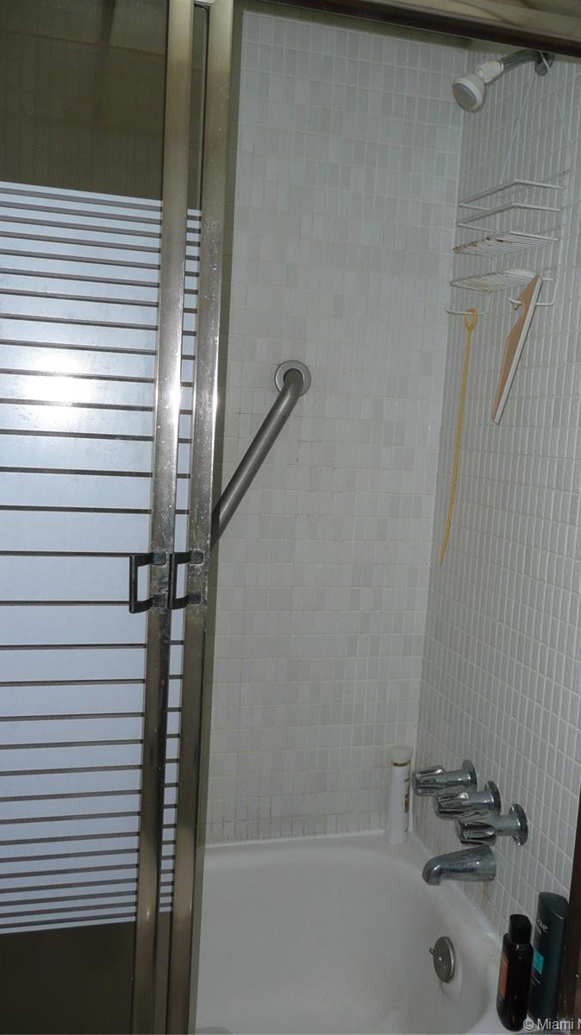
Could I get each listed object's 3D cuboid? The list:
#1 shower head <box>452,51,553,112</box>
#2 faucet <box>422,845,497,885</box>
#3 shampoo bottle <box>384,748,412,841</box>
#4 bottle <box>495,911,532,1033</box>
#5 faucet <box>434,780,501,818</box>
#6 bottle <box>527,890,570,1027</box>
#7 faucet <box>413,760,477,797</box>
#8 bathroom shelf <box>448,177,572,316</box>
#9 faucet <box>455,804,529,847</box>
[{"bbox_3d":[0.367,-0.775,1.467,0.175,0.138,0.077,2,6,-14],"label":"shower head"},{"bbox_3d":[0.317,0.663,1.594,0.133,0.070,0.057,2,6,-14],"label":"faucet"},{"bbox_3d":[0.249,0.635,1.916,0.056,0.211,0.057,3,6,0],"label":"shampoo bottle"},{"bbox_3d":[0.361,0.725,1.344,0.039,0.166,0.061,2,6,-14],"label":"bottle"},{"bbox_3d":[0.333,0.538,1.585,0.113,0.066,0.065,2,6,-14],"label":"faucet"},{"bbox_3d":[0.418,0.715,1.366,0.042,0.188,0.070,2,6,-14],"label":"bottle"},{"bbox_3d":[0.307,0.523,1.677,0.118,0.066,0.065,2,6,-14],"label":"faucet"},{"bbox_3d":[0.382,-0.490,1.512,0.098,0.228,0.246,2,6,-14],"label":"bathroom shelf"},{"bbox_3d":[0.356,0.553,1.490,0.115,0.066,0.065,2,6,-14],"label":"faucet"}]

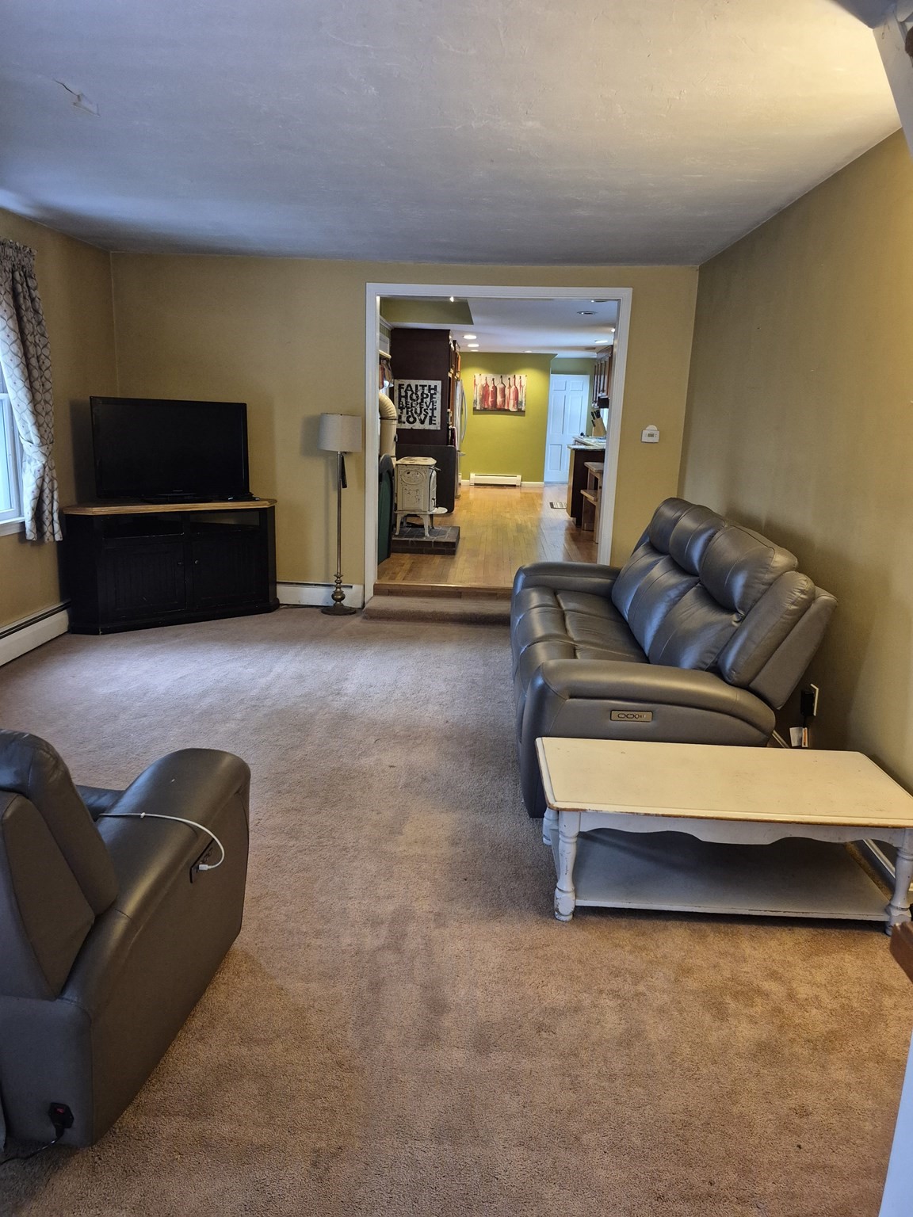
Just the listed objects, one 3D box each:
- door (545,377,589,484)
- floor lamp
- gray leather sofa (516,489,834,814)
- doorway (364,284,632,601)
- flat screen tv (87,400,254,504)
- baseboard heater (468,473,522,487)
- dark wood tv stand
[{"bbox_3d":[2.097,-3.368,15.279,0.760,2.027,0.090,2,14,2],"label":"door"},{"bbox_3d":[-0.885,-0.712,6.237,0.315,1.540,0.315,2,14,2],"label":"floor lamp"},{"bbox_3d":[0.910,0.093,4.221,1.130,1.075,2.180,2,14,2],"label":"gray leather sofa"},{"bbox_3d":[0.275,-1.216,6.283,1.952,2.400,0.150,2,14,2],"label":"doorway"},{"bbox_3d":[-2.003,-1.117,5.776,1.035,0.725,0.220,-6,16,-29],"label":"flat screen tv"},{"bbox_3d":[0.724,-2.333,14.713,0.919,0.207,0.080,2,14,2],"label":"baseboard heater"},{"bbox_3d":[-2.152,-0.390,6.165,1.470,0.875,0.660,-8,17,-33],"label":"dark wood tv stand"}]

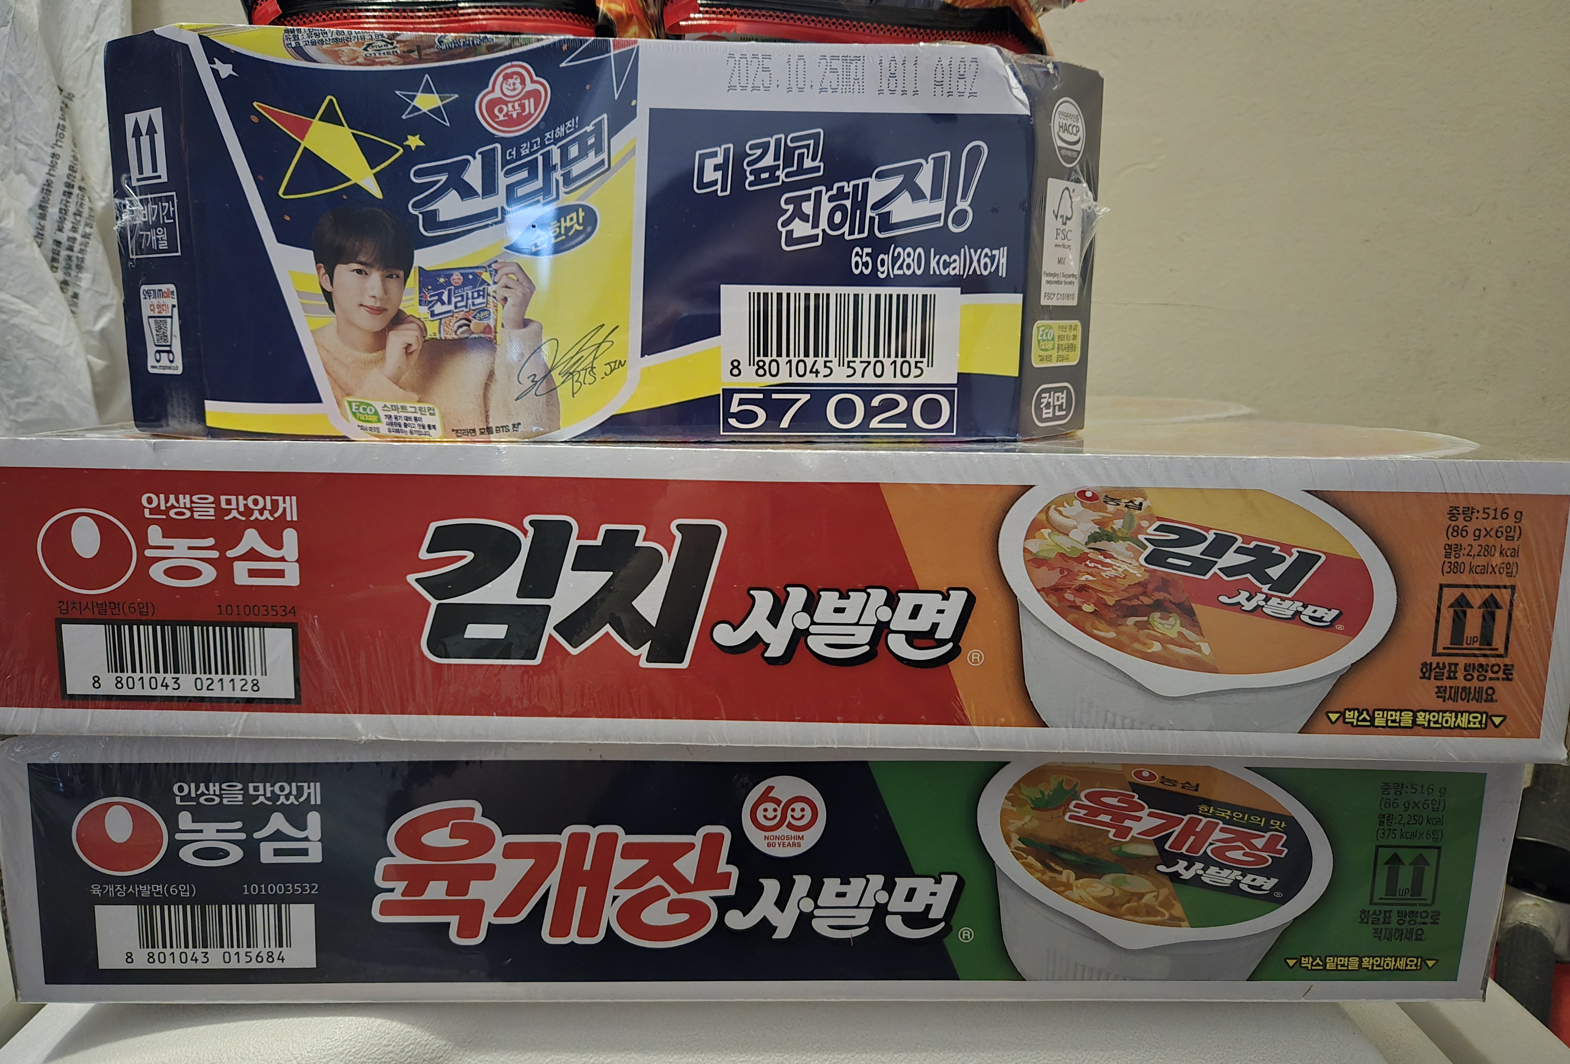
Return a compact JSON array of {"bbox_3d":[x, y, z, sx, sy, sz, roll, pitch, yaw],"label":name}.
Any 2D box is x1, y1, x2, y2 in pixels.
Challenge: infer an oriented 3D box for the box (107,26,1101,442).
[{"bbox_3d":[-0.054,-0.097,0.392,0.290,0.110,0.195,0,9,-5],"label":"box"}]

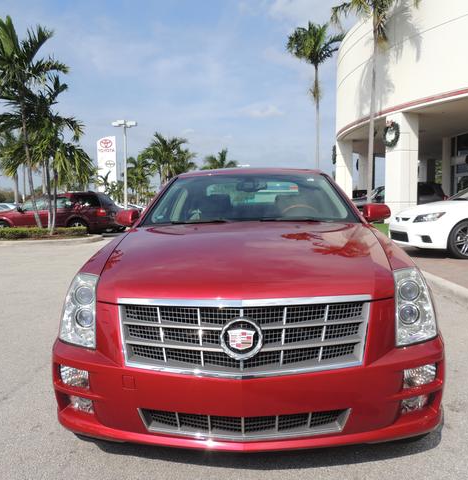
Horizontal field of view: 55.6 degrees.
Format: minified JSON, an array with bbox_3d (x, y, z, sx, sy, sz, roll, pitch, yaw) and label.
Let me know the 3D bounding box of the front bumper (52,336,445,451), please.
[{"bbox_3d":[0.044,0.579,1.855,1.820,0.360,0.560,0,4,3],"label":"front bumper"}]

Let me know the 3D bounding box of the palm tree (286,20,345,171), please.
[{"bbox_3d":[5.327,-7.699,29.000,3.800,13.030,3.700,0,4,0],"label":"palm tree"}]

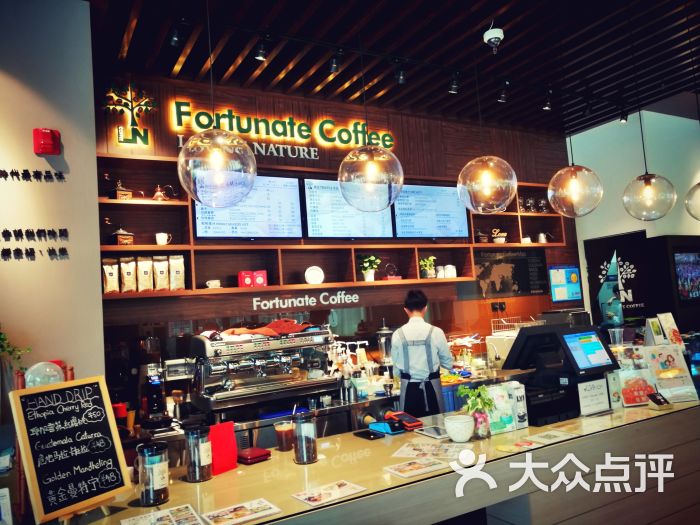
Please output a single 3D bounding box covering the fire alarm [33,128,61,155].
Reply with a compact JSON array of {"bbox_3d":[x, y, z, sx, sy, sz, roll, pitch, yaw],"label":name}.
[{"bbox_3d":[-1.760,-0.699,3.163,0.143,0.148,0.060,-2,-6,-29],"label":"fire alarm"}]

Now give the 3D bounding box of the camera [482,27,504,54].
[{"bbox_3d":[1.052,-1.625,4.005,0.140,0.130,0.140,-4,-5,0],"label":"camera"}]

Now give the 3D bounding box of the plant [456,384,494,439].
[{"bbox_3d":[0.600,0.710,2.623,0.165,0.250,0.155,-2,-6,-29],"label":"plant"}]

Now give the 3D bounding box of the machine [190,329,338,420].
[{"bbox_3d":[-0.640,0.812,4.140,0.990,0.570,0.600,-2,-6,-29],"label":"machine"}]

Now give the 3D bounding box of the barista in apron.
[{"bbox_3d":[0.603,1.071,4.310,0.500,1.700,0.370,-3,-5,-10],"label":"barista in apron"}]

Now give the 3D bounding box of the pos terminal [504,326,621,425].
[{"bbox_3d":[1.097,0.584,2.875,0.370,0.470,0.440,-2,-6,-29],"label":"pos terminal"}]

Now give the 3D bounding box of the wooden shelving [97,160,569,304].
[{"bbox_3d":[0.269,-0.331,5.499,5.220,1.110,0.280,-2,-6,-29],"label":"wooden shelving"}]

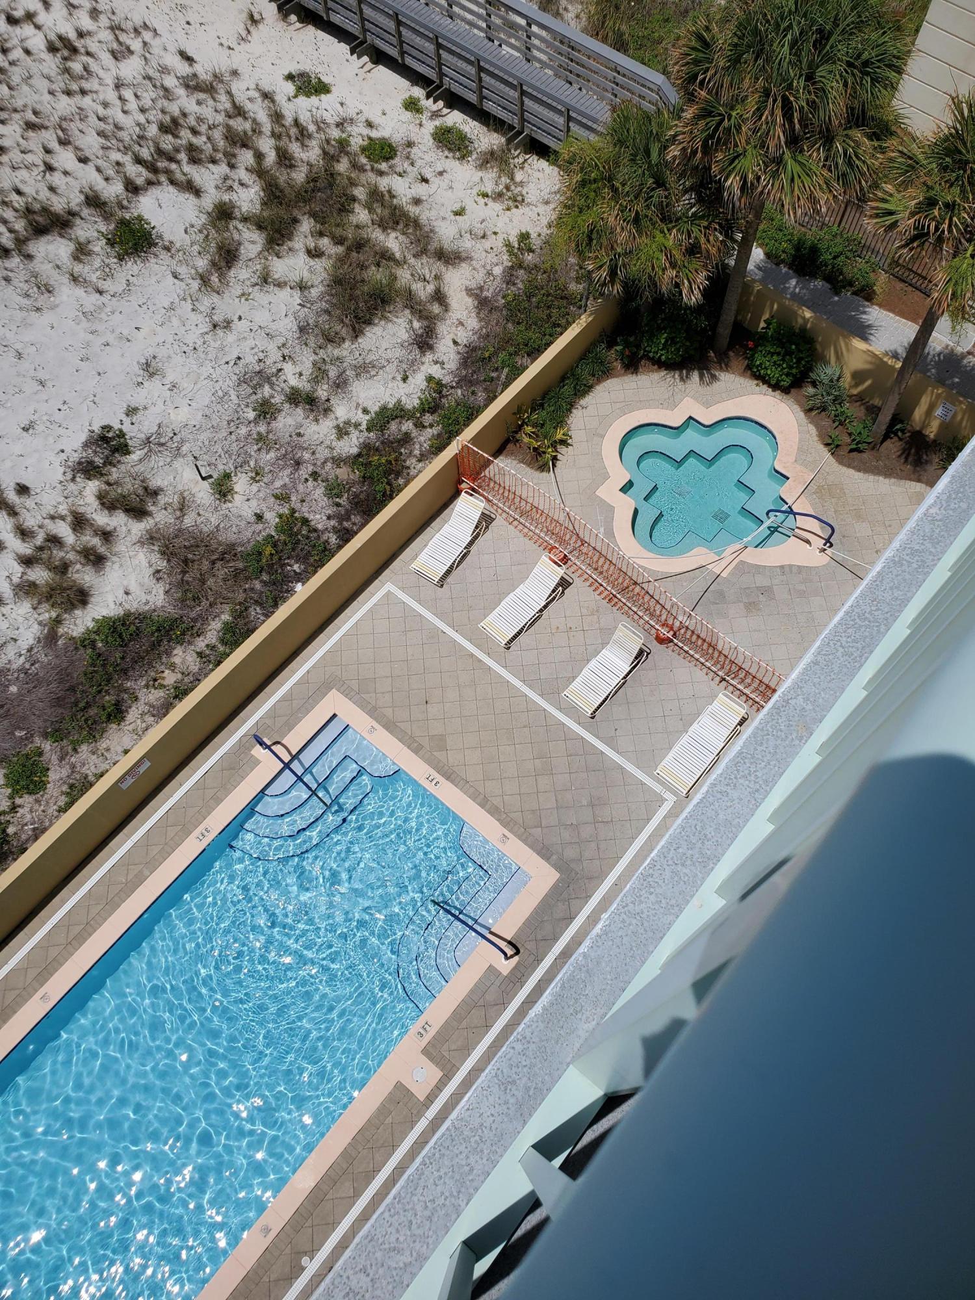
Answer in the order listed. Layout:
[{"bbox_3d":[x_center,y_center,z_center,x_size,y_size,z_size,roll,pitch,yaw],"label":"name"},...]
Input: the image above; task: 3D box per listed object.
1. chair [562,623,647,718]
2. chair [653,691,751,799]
[{"bbox_3d":[2.091,0.368,17.447,0.650,0.900,1.670,37,70,15],"label":"chair"},{"bbox_3d":[3.645,1.637,16.620,0.680,0.780,1.740,37,70,16],"label":"chair"}]

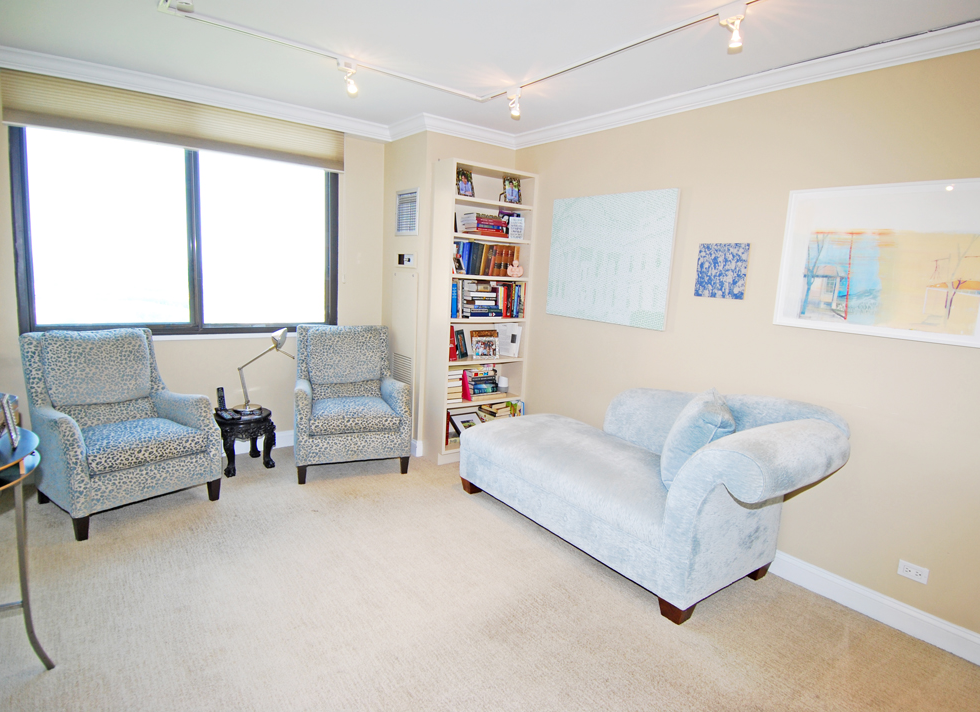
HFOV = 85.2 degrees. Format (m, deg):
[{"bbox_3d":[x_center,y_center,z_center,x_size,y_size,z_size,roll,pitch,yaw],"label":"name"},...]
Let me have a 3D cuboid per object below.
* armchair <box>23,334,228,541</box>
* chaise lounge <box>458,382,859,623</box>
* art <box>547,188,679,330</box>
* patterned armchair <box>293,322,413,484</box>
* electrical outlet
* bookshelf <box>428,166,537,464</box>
[{"bbox_3d":[-2.227,0.392,3.240,0.838,0.995,0.798,10,11,36],"label":"armchair"},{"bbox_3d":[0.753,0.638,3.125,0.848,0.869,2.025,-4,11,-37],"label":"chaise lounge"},{"bbox_3d":[0.801,-0.665,3.672,0.035,0.855,1.076,-4,11,-37],"label":"art"},{"bbox_3d":[-1.074,0.322,4.078,0.798,0.995,0.838,0,10,-22],"label":"patterned armchair"},{"bbox_3d":[1.895,0.966,2.383,0.008,0.071,0.112,-4,11,-37],"label":"electrical outlet"},{"bbox_3d":[-0.086,-0.306,4.257,0.778,2.283,0.268,-4,11,-37],"label":"bookshelf"}]

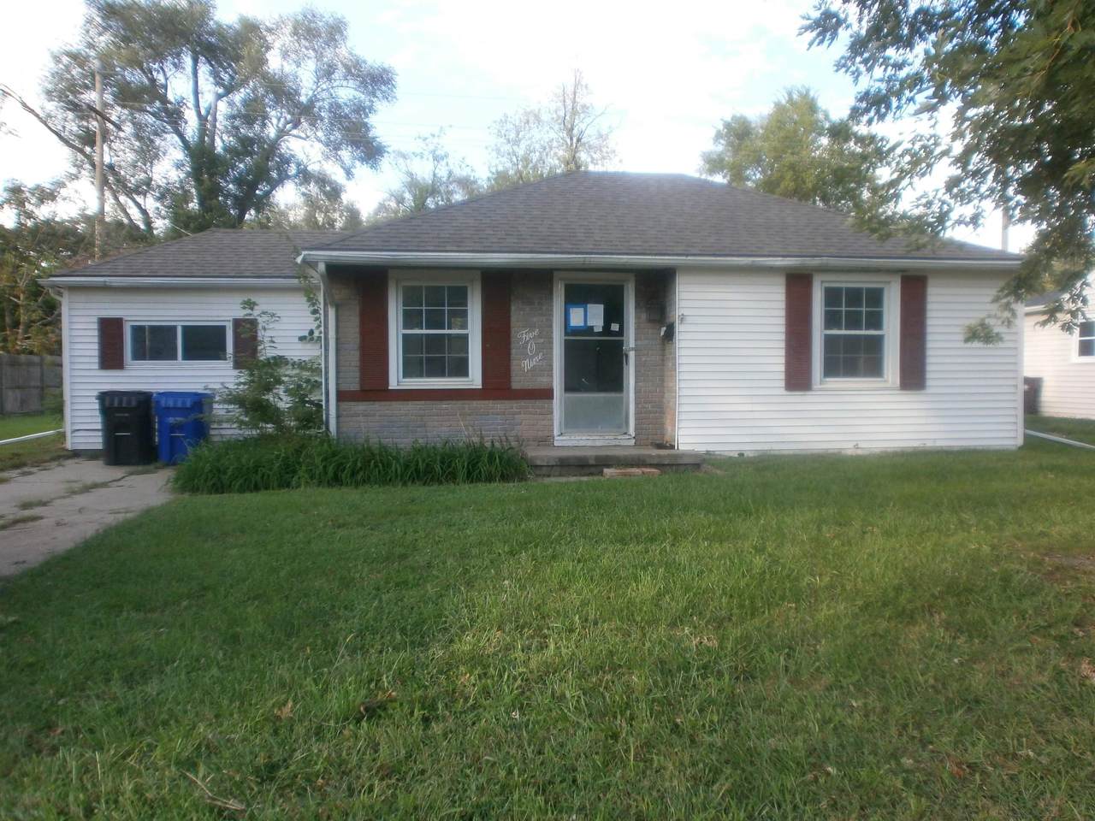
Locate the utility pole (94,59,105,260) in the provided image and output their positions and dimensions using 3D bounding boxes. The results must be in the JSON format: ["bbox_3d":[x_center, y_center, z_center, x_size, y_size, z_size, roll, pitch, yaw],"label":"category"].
[{"bbox_3d":[-14.132,-5.500,27.208,0.300,11.265,0.300,0,2,-6],"label":"utility pole"}]

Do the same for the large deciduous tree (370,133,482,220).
[{"bbox_3d":[-5.254,-6.162,37.218,6.000,11.809,6.000,0,2,-6],"label":"large deciduous tree"}]

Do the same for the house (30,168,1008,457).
[{"bbox_3d":[-0.794,-1.660,13.724,13.250,4.350,7.250,0,2,-6],"label":"house"}]

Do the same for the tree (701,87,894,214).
[{"bbox_3d":[9.338,-6.121,32.221,7.600,11.965,7.400,0,2,-6],"label":"tree"}]

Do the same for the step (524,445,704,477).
[{"bbox_3d":[0.707,0.635,10.699,2.121,0.270,1.420,0,2,-6],"label":"step"}]

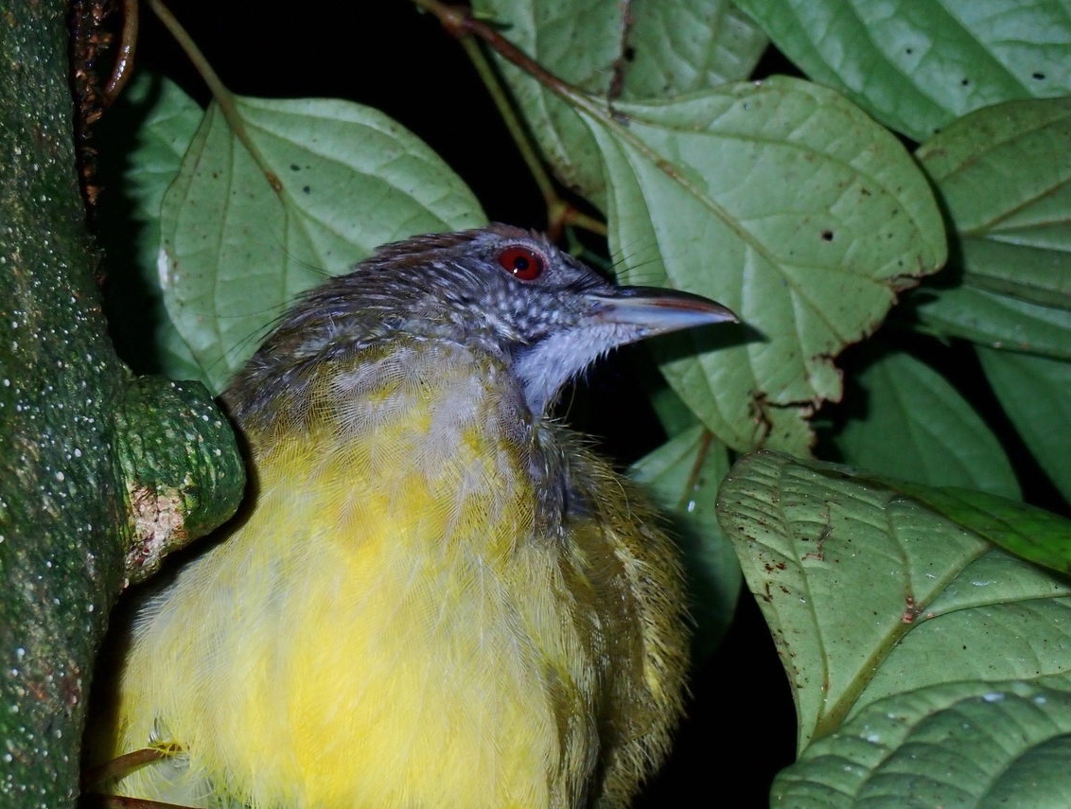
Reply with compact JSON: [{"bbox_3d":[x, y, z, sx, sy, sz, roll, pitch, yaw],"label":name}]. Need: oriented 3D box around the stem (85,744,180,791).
[{"bbox_3d":[-0.050,0.044,0.383,0.013,0.002,0.002,-22,0,0],"label":"stem"}]

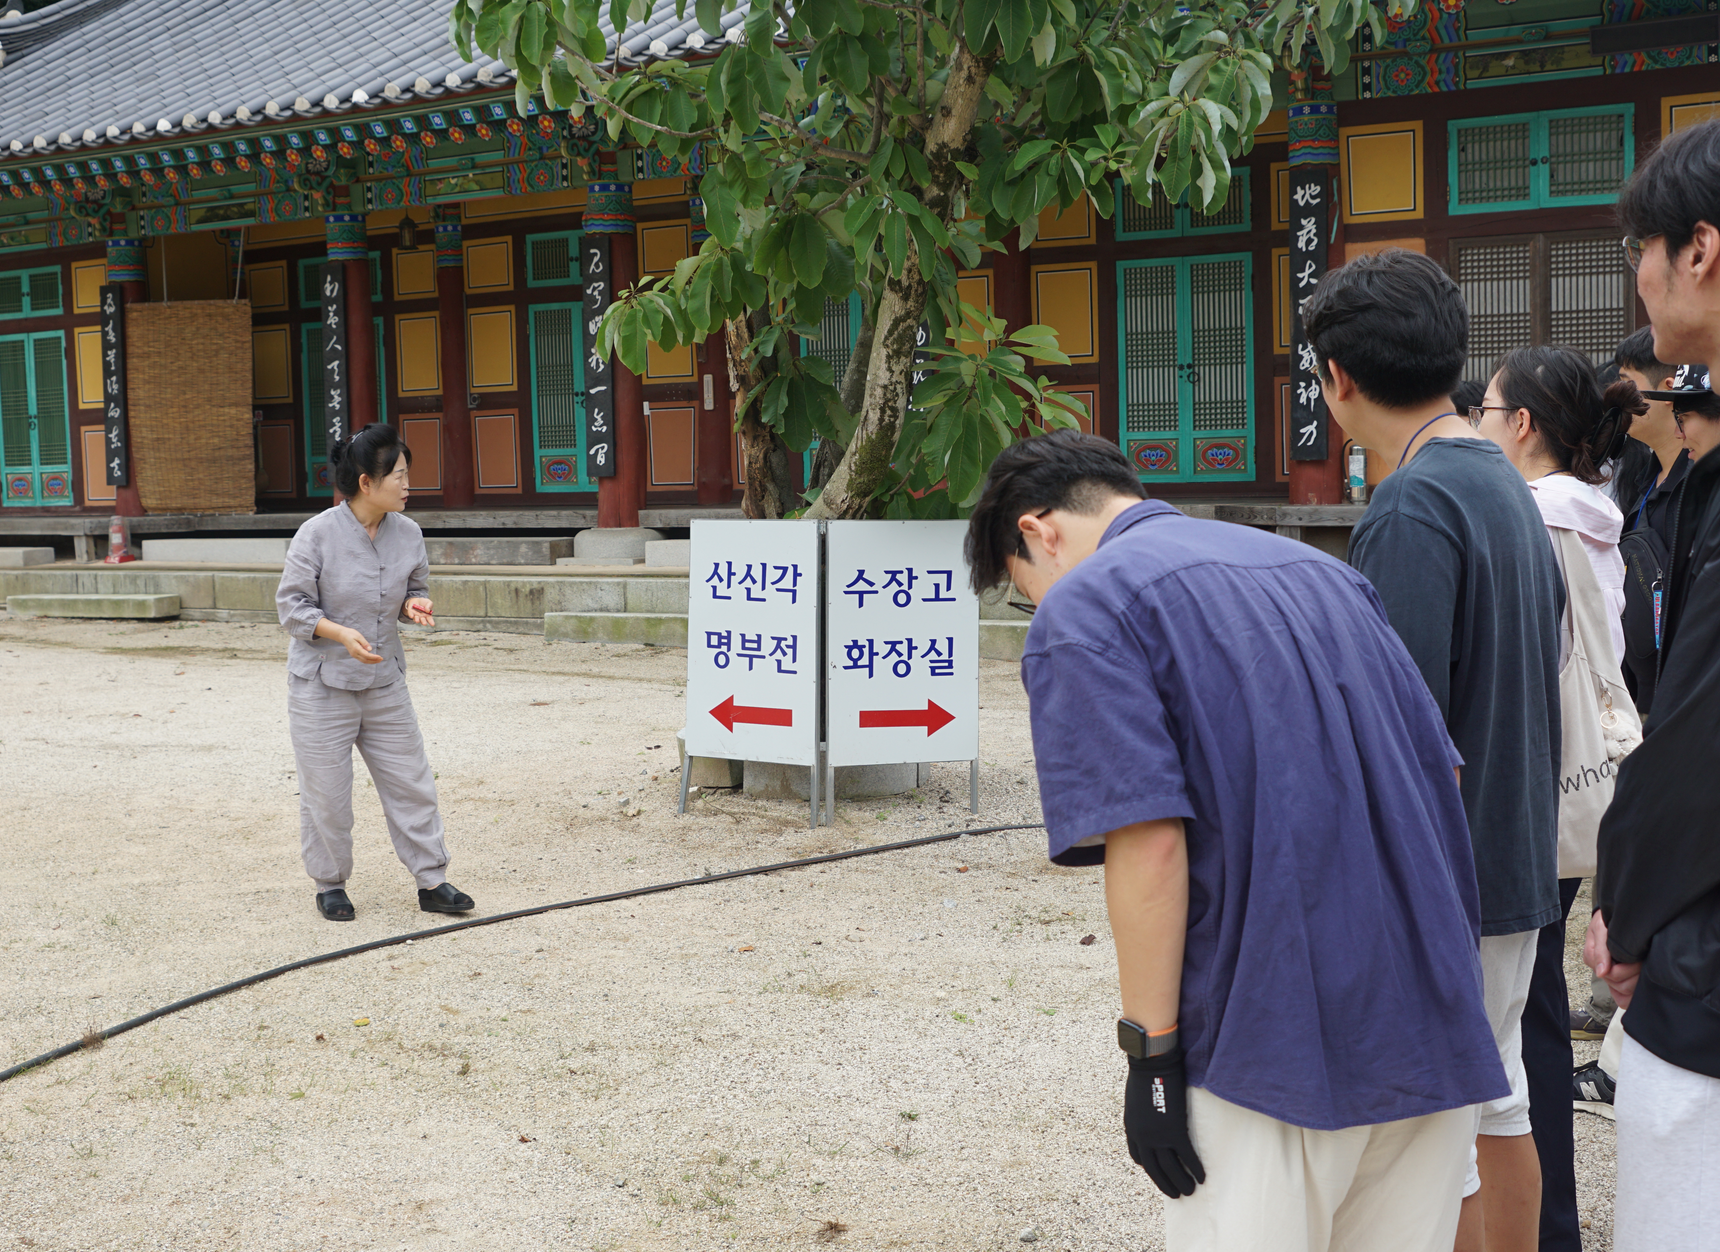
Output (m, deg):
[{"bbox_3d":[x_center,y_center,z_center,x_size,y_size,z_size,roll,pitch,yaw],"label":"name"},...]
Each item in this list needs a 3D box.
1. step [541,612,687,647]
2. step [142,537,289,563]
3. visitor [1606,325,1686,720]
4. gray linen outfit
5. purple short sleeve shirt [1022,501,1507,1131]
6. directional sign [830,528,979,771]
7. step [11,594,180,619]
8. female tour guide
[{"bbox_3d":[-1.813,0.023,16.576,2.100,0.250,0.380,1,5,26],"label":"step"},{"bbox_3d":[-7.056,-0.838,20.926,2.120,0.250,0.400,1,5,26],"label":"step"},{"bbox_3d":[1.744,0.193,4.145,0.340,1.690,0.500,-2,4,-5],"label":"visitor"},{"bbox_3d":[-1.610,0.235,6.070,0.520,1.250,0.400,-4,5,-36],"label":"gray linen outfit"},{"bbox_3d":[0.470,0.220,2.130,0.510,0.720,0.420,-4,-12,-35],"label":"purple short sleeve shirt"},{"bbox_3d":[0.167,0.062,7.250,0.620,0.940,0.040,-3,5,-21],"label":"directional sign"},{"bbox_3d":[-7.989,-0.198,19.585,2.120,0.200,0.380,1,5,26],"label":"step"},{"bbox_3d":[-1.572,0.147,6.070,0.550,1.580,0.460,-4,5,-36],"label":"female tour guide"}]

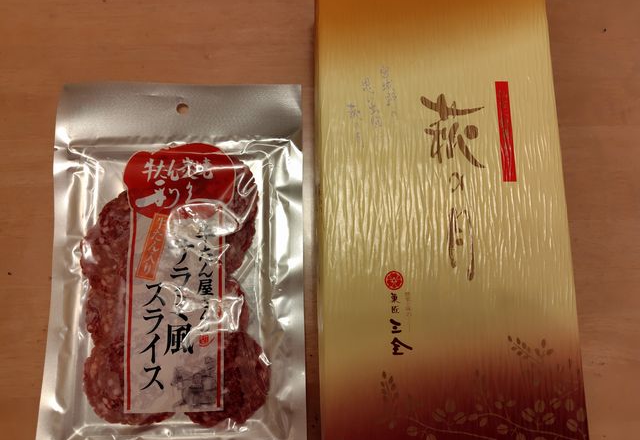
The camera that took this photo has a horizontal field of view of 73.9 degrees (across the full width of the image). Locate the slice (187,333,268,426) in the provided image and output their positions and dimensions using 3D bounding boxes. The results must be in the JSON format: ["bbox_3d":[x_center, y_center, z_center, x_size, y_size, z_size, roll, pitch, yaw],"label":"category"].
[{"bbox_3d":[-0.053,0.093,0.247,0.050,0.004,0.052,0,82,0],"label":"slice"}]

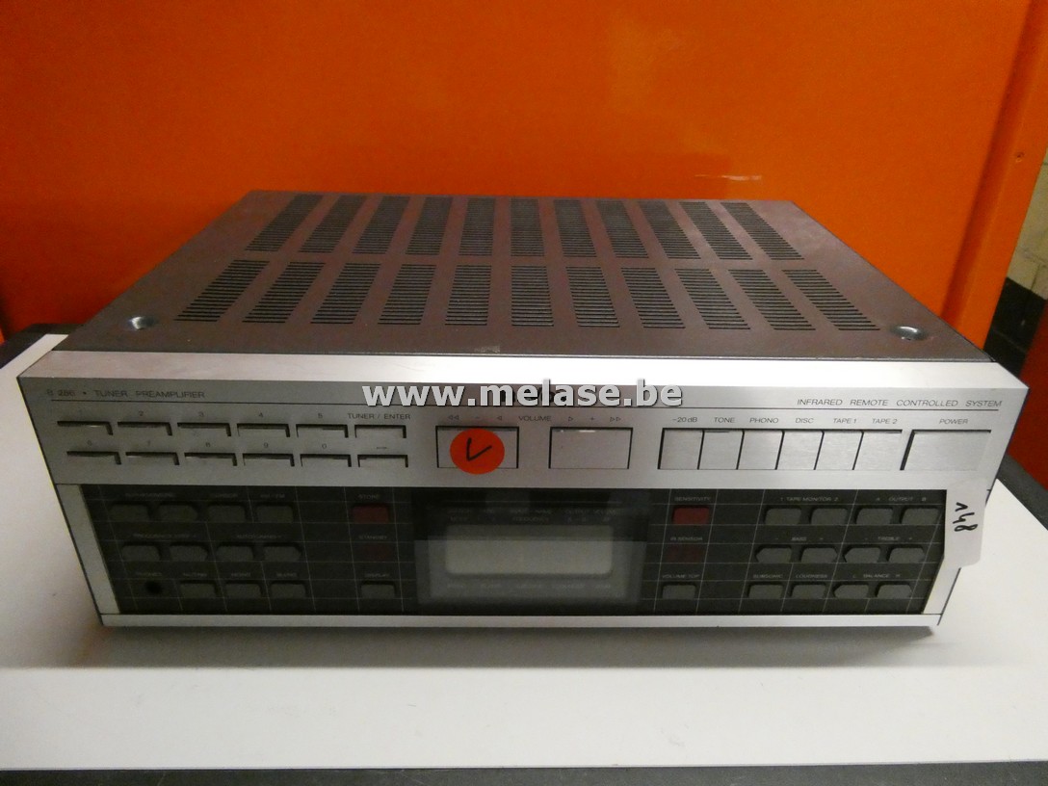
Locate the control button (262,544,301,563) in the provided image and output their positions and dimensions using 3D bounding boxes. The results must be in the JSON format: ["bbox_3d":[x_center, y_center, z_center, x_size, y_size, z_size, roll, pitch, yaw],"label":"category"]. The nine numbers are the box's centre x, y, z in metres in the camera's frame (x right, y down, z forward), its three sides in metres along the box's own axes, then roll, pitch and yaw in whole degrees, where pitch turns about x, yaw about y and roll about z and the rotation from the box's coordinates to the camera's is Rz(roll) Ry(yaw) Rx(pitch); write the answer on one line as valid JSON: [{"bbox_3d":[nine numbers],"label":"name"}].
[{"bbox_3d":[-0.122,0.080,0.369,0.017,0.011,0.005,1,29,-2],"label":"control button"}]

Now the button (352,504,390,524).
[{"bbox_3d":[-0.075,0.059,0.357,0.017,0.010,0.004,1,28,-1],"label":"button"}]

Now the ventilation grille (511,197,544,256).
[{"bbox_3d":[0.002,-0.123,0.535,0.021,0.003,0.142,1,29,-1],"label":"ventilation grille"}]

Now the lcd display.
[{"bbox_3d":[0.003,0.080,0.374,0.085,0.034,0.004,1,29,-1],"label":"lcd display"}]

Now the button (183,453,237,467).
[{"bbox_3d":[-0.146,0.030,0.340,0.023,0.007,0.005,1,29,-1],"label":"button"}]

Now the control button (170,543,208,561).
[{"bbox_3d":[-0.169,0.081,0.367,0.018,0.011,0.004,1,29,-1],"label":"control button"}]

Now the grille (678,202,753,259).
[{"bbox_3d":[0.139,-0.121,0.536,0.022,0.003,0.138,1,30,-1],"label":"grille"}]

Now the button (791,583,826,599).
[{"bbox_3d":[0.149,0.103,0.382,0.017,0.009,0.004,1,30,-1],"label":"button"}]

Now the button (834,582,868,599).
[{"bbox_3d":[0.175,0.106,0.390,0.017,0.011,0.005,1,30,-1],"label":"button"}]

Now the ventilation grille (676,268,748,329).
[{"bbox_3d":[0.108,-0.055,0.423,0.022,0.003,0.094,1,29,-2],"label":"ventilation grille"}]

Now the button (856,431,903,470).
[{"bbox_3d":[0.167,0.027,0.341,0.020,0.023,0.005,1,29,-1],"label":"button"}]

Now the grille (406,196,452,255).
[{"bbox_3d":[-0.068,-0.124,0.533,0.022,0.003,0.141,1,29,-1],"label":"grille"}]

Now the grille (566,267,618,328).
[{"bbox_3d":[0.039,-0.056,0.419,0.022,0.003,0.092,1,30,-1],"label":"grille"}]

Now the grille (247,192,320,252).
[{"bbox_3d":[-0.174,-0.127,0.535,0.023,0.003,0.144,1,29,-1],"label":"grille"}]

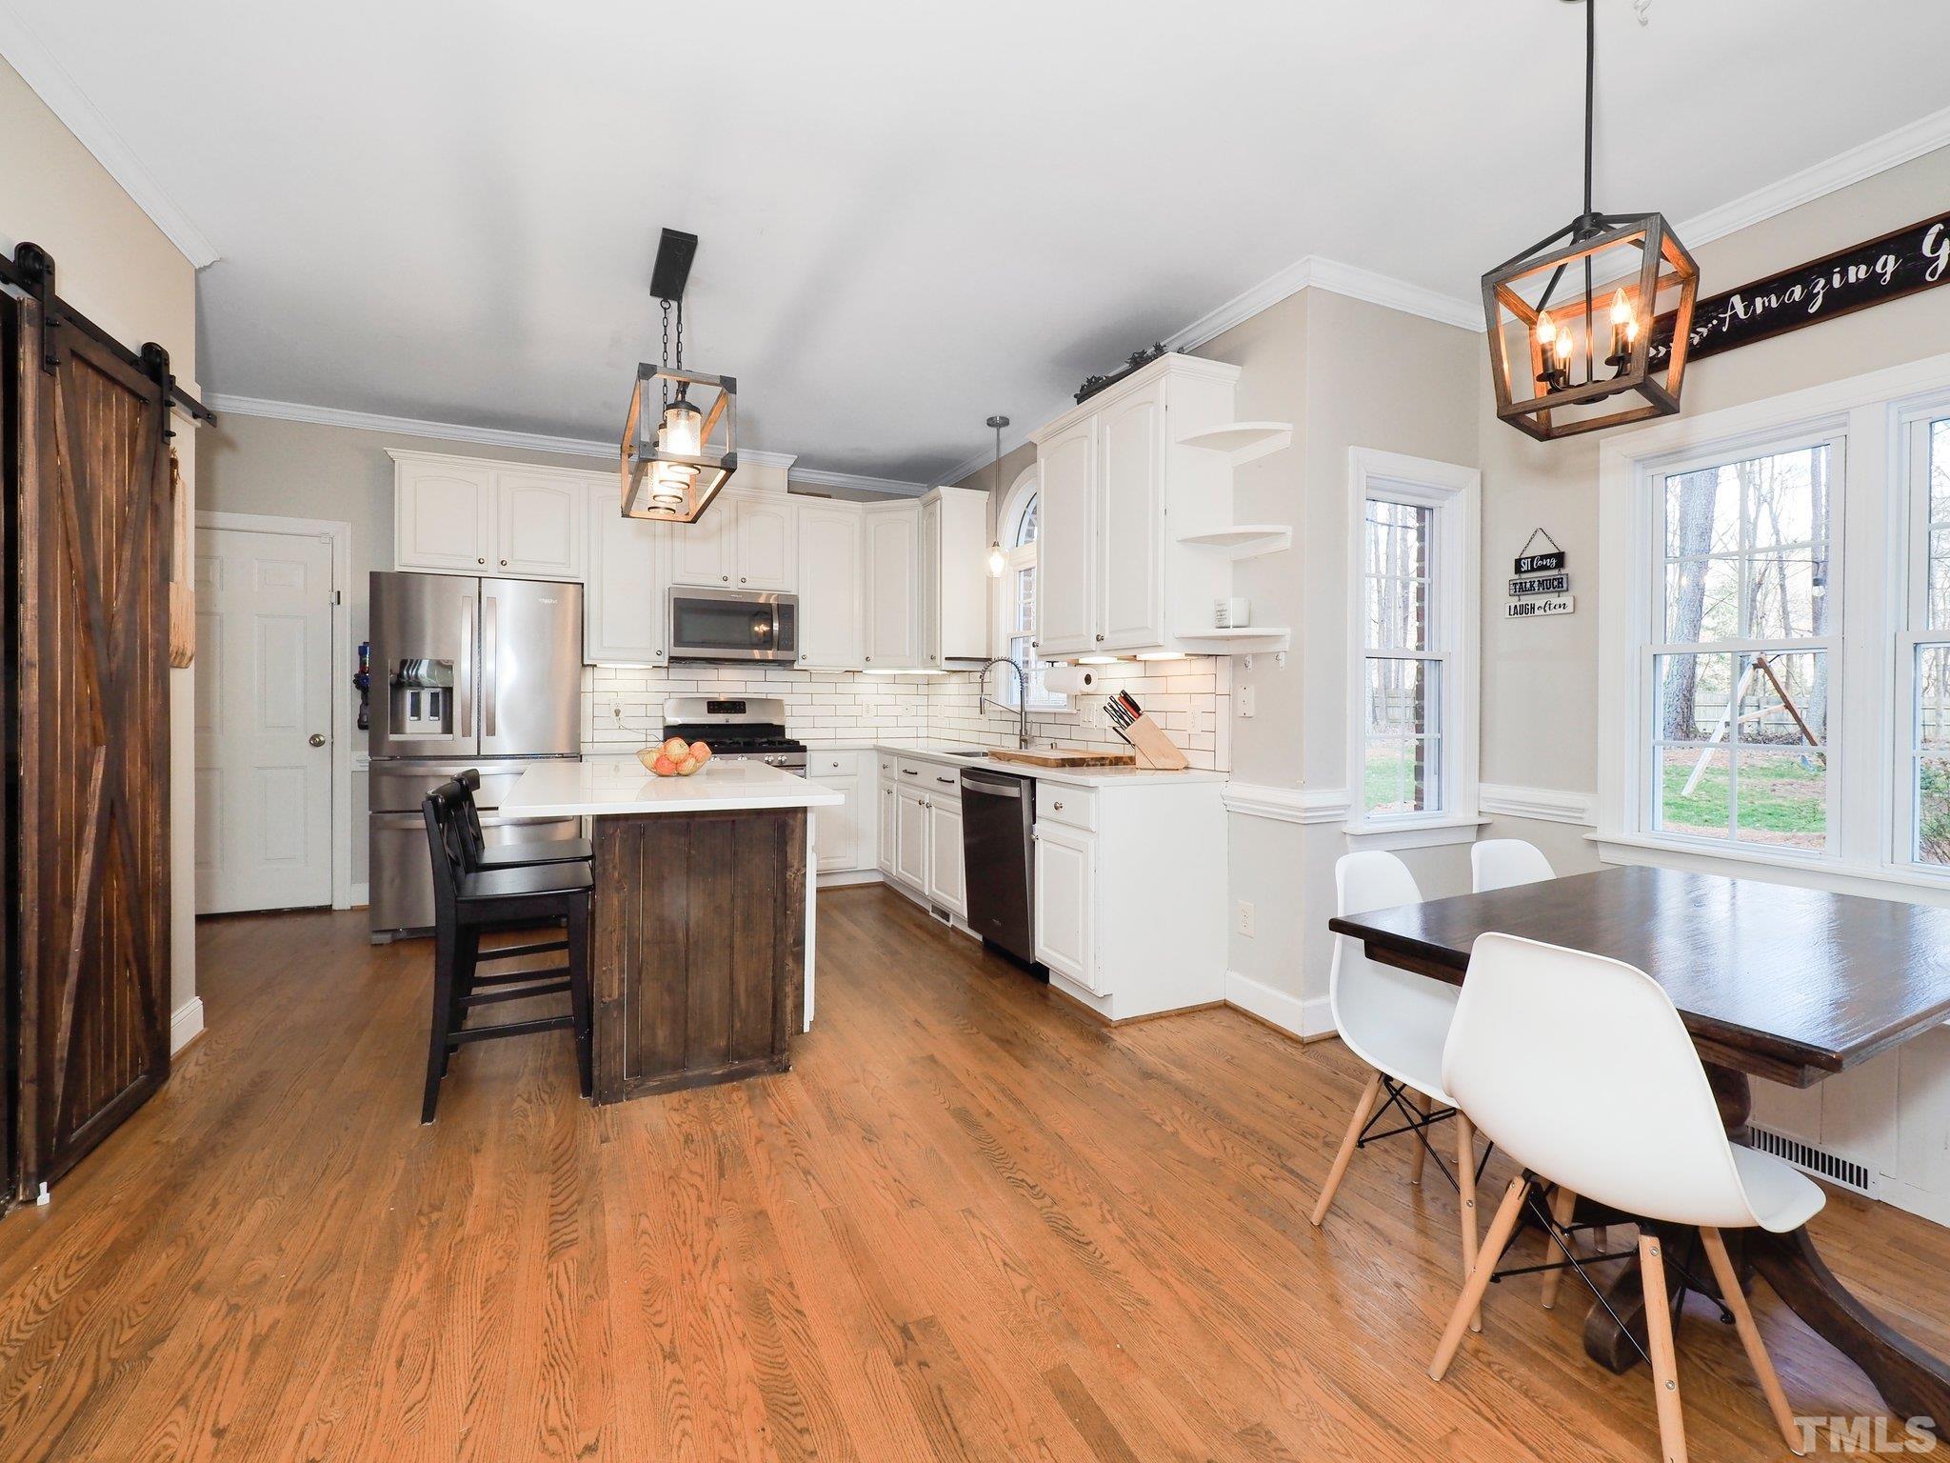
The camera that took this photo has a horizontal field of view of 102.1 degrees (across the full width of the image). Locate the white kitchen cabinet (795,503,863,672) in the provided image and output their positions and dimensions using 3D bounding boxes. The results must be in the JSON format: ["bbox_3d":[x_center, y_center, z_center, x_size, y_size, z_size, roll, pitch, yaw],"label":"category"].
[{"bbox_3d":[-1.010,-0.931,5.283,0.437,1.054,0.340,0,2,-27],"label":"white kitchen cabinet"}]

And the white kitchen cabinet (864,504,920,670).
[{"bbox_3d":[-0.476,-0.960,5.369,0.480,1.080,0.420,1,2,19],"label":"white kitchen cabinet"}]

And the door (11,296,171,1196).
[{"bbox_3d":[-2.294,0.018,2.063,0.050,2.075,0.651,0,2,-27],"label":"door"}]

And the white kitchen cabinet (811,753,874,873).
[{"bbox_3d":[-0.957,0.534,5.205,0.449,0.840,0.620,0,2,-27],"label":"white kitchen cabinet"}]

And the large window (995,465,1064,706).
[{"bbox_3d":[0.338,-0.794,4.460,0.100,1.380,0.920,-1,2,-26],"label":"large window"}]

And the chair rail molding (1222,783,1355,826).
[{"bbox_3d":[1.162,0.259,2.953,0.250,0.120,0.430,-1,2,-26],"label":"chair rail molding"}]

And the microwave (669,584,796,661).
[{"bbox_3d":[-1.543,-0.653,4.980,0.760,0.415,0.400,-1,2,-26],"label":"microwave"}]

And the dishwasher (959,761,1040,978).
[{"bbox_3d":[0.348,0.595,3.634,0.610,0.860,0.600,-1,2,-26],"label":"dishwasher"}]

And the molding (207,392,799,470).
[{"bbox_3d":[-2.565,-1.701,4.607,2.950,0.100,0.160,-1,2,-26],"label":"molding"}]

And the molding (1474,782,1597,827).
[{"bbox_3d":[2.104,0.268,2.975,0.040,0.115,0.410,-1,2,-26],"label":"molding"}]

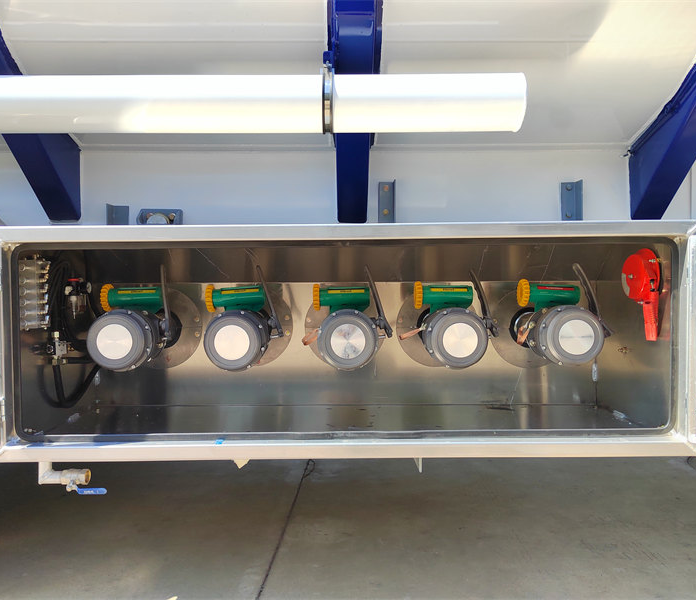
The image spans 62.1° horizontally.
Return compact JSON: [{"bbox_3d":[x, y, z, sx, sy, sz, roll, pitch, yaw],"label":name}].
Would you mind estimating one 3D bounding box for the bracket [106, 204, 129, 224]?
[{"bbox_3d":[-0.597,-0.203,1.501,0.044,0.089,0.042,0,1,0],"label":"bracket"}]

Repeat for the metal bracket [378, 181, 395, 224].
[{"bbox_3d":[0.102,-0.241,1.500,0.043,0.141,0.042,0,1,0],"label":"metal bracket"}]

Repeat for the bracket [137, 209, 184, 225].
[{"bbox_3d":[-0.488,-0.193,1.499,0.109,0.082,0.046,0,1,0],"label":"bracket"}]

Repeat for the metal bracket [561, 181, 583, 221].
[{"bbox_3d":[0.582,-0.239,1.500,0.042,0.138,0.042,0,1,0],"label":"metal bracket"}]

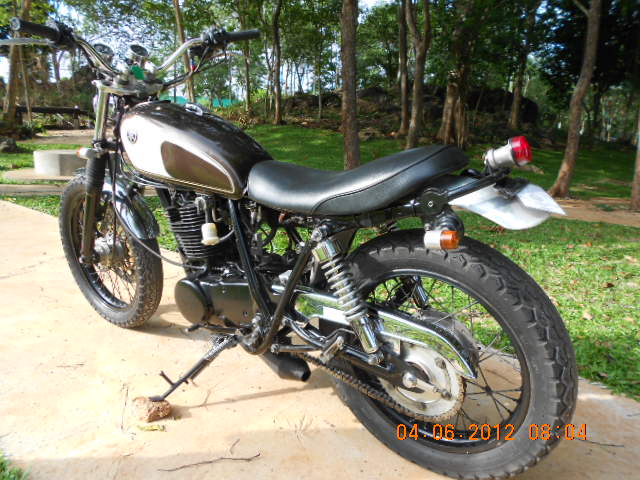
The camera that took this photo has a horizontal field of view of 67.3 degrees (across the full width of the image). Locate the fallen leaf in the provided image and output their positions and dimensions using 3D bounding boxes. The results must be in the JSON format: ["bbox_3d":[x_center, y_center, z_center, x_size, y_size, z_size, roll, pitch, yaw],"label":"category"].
[{"bbox_3d":[-0.491,0.551,1.402,0.085,0.010,0.026,3,17,8],"label":"fallen leaf"}]

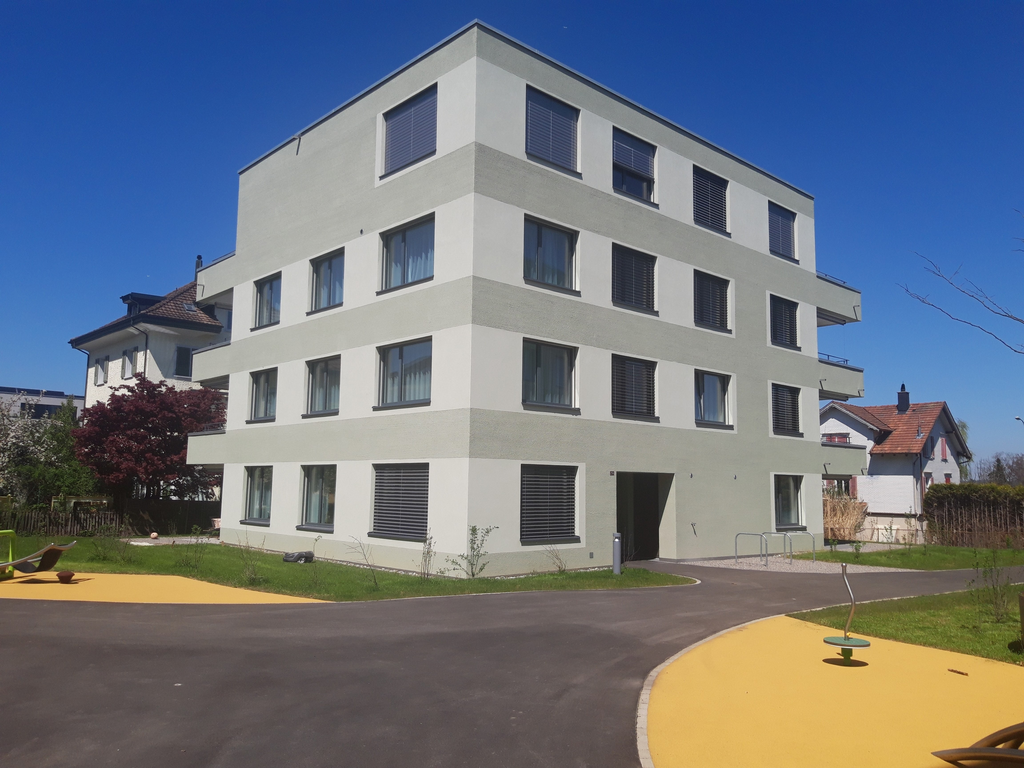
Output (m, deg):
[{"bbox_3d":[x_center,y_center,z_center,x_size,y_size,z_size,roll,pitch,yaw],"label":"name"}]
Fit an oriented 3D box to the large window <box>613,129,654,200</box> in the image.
[{"bbox_3d":[3.148,-5.785,20.519,1.833,1.590,0.180,7,-10,-42],"label":"large window"}]

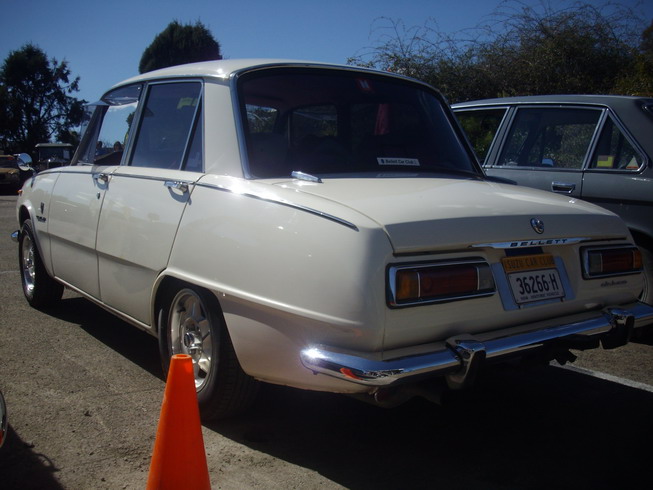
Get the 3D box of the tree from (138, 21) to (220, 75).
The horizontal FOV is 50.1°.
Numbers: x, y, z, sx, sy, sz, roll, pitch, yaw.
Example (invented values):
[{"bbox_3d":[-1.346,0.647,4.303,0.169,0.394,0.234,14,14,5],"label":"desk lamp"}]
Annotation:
[{"bbox_3d":[-7.320,-7.094,35.000,4.500,8.000,4.500,-1,6,-12],"label":"tree"}]

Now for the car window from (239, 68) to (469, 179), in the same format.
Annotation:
[{"bbox_3d":[0.176,-0.471,2.716,1.140,0.435,0.120,-4,-22,-36],"label":"car window"}]

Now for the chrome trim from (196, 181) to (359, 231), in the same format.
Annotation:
[{"bbox_3d":[-0.187,-0.137,2.068,0.040,0.045,0.812,-5,15,-40],"label":"chrome trim"}]

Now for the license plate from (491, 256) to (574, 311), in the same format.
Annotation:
[{"bbox_3d":[0.639,0.108,2.129,0.335,0.142,0.025,-4,-16,-36],"label":"license plate"}]

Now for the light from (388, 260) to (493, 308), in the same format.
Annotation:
[{"bbox_3d":[0.312,0.098,1.893,0.370,0.110,0.050,-4,-5,-33],"label":"light"}]

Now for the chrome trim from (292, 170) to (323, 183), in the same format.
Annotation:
[{"bbox_3d":[-0.065,-0.222,2.320,0.030,0.025,0.175,-4,16,-36],"label":"chrome trim"}]

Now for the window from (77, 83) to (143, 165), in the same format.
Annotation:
[{"bbox_3d":[-1.029,-0.551,3.313,0.050,0.355,0.640,16,-4,-36],"label":"window"}]

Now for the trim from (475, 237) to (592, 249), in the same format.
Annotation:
[{"bbox_3d":[0.639,-0.009,2.119,0.550,0.026,0.030,-4,8,-36],"label":"trim"}]

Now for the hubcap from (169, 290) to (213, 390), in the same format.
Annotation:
[{"bbox_3d":[-0.477,0.346,2.521,0.070,0.373,0.373,-4,8,-36],"label":"hubcap"}]

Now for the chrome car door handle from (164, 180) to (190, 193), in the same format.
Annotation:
[{"bbox_3d":[-0.511,-0.200,2.391,0.038,0.036,0.135,-4,8,-35],"label":"chrome car door handle"}]

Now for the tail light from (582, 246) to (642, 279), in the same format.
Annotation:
[{"bbox_3d":[0.963,0.053,2.363,0.370,0.110,0.050,-4,-5,-38],"label":"tail light"}]

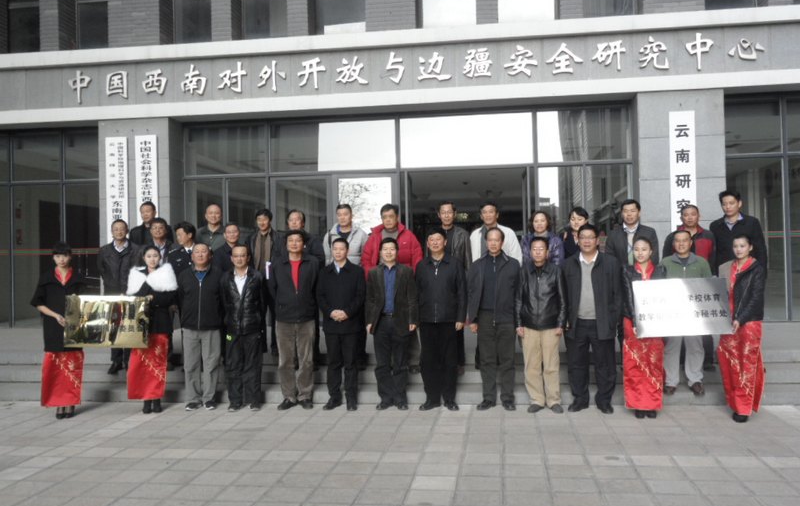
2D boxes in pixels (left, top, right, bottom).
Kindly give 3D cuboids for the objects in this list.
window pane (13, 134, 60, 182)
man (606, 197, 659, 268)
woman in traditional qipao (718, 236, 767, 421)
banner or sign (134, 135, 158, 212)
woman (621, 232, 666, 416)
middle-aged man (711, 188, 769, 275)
[{"bbox_3d":[-6.236,-1.664,12.682,0.886,0.842,0.060,-1,-1,7],"label":"window pane"},{"bbox_3d":[2.445,0.332,7.810,0.539,1.796,0.340,-1,-1,14],"label":"man"},{"bbox_3d":[3.003,0.649,6.503,0.420,1.624,0.310,-2,-1,40],"label":"woman in traditional qipao"},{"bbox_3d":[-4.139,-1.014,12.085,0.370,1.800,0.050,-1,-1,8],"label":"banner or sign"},{"bbox_3d":[2.202,0.660,6.689,0.440,1.600,0.320,-1,-1,17],"label":"woman"},{"bbox_3d":[3.508,0.276,7.652,0.600,1.858,0.370,-2,-1,34],"label":"middle-aged man"}]

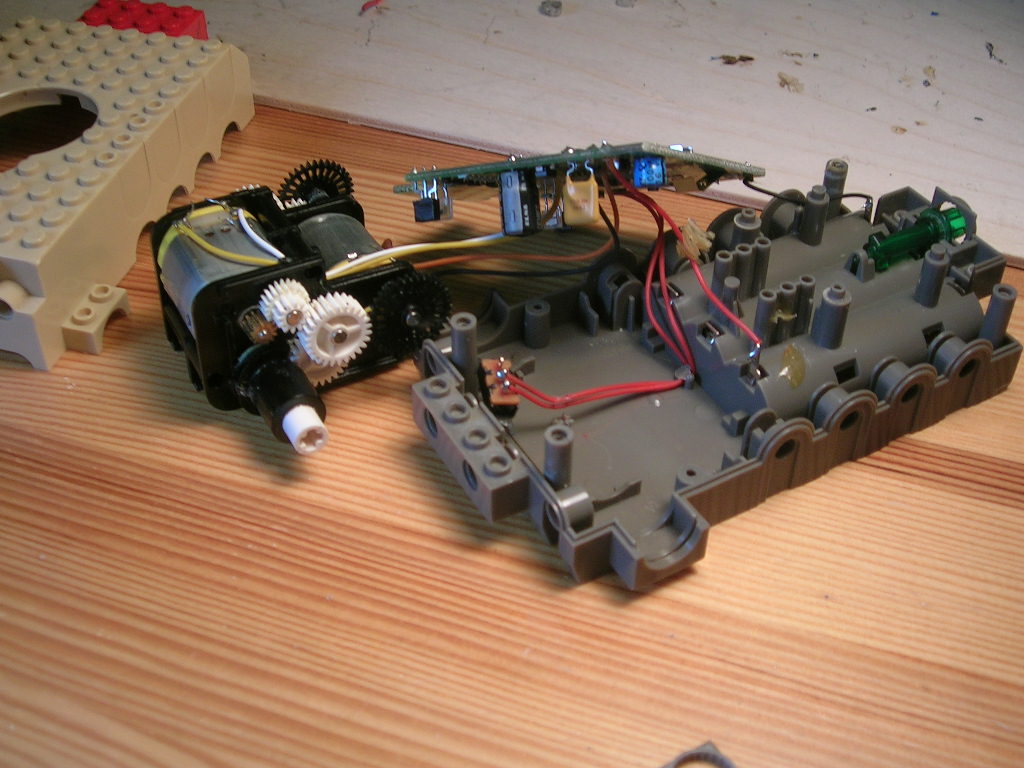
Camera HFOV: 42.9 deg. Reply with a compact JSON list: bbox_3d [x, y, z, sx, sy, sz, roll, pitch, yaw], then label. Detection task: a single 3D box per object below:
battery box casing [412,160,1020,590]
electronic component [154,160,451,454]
[{"bbox_3d":[0.045,-0.011,0.273,0.131,0.032,0.080,-21,47,-22],"label":"battery box casing"},{"bbox_3d":[-0.045,-0.020,0.280,0.054,0.035,0.073,-19,46,-19],"label":"electronic component"}]

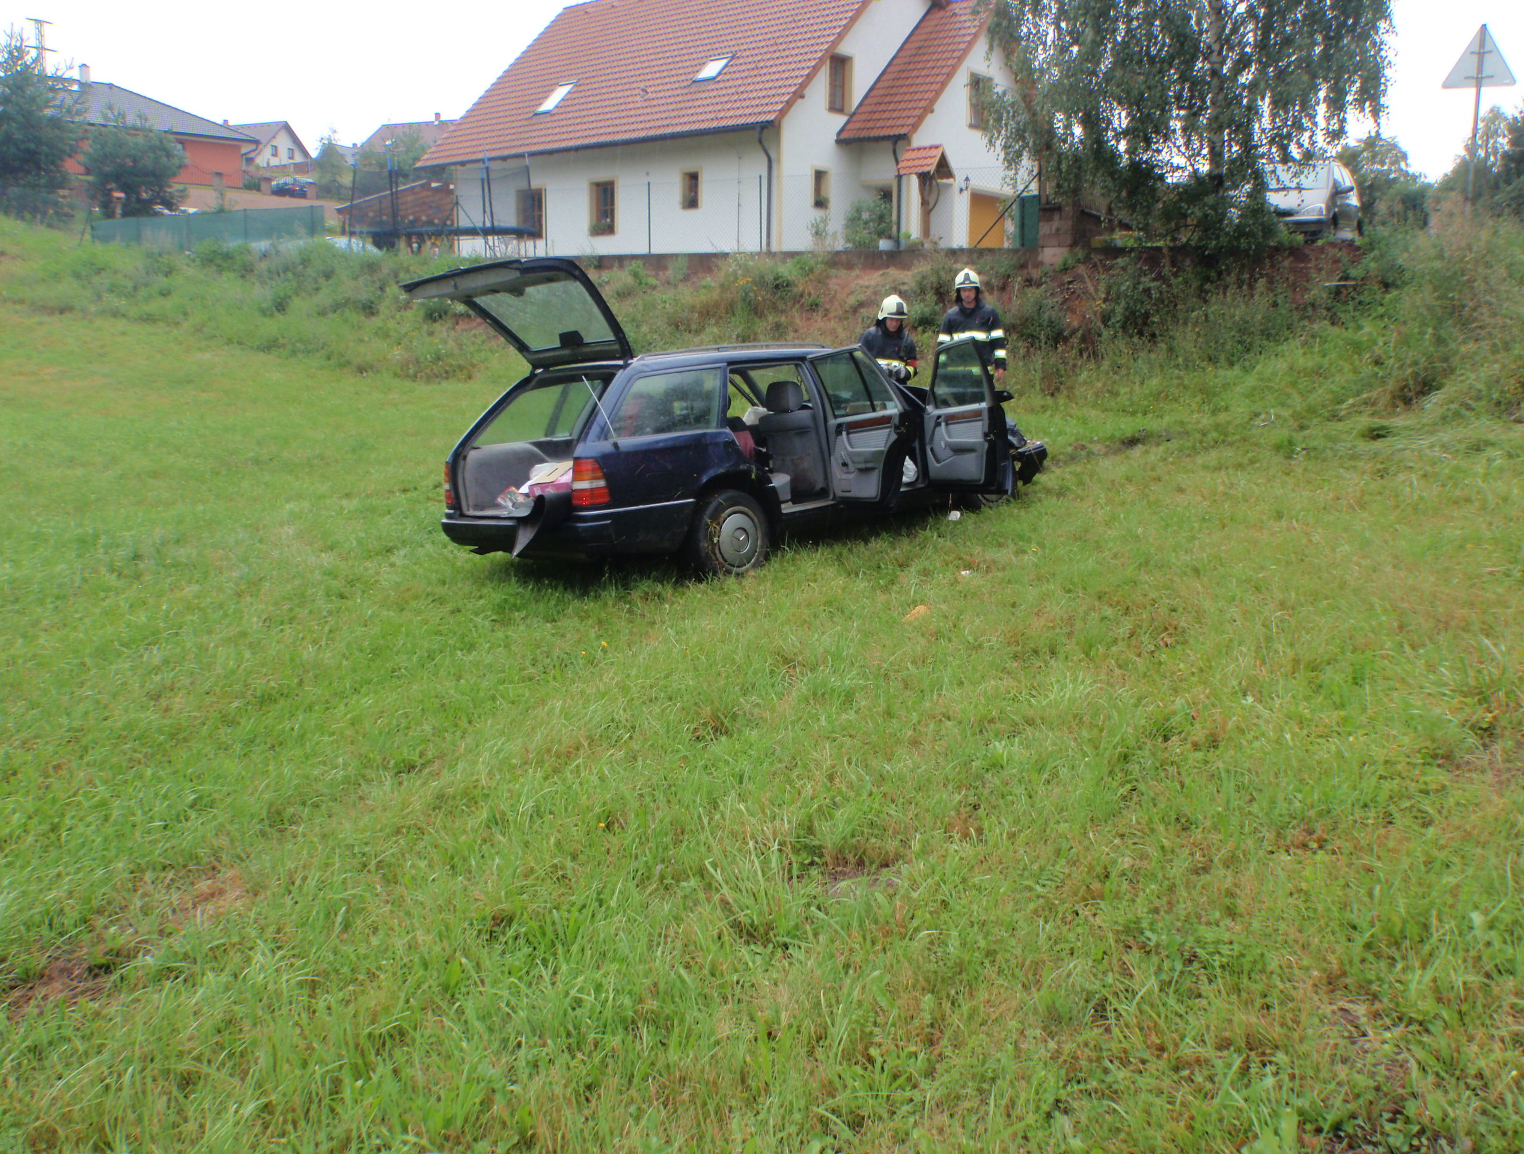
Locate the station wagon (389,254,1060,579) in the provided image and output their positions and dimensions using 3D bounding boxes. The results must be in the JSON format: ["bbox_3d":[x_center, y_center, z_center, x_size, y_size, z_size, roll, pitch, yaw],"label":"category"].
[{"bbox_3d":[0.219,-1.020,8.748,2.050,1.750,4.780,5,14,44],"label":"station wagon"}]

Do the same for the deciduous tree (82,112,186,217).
[{"bbox_3d":[-25.232,-16.346,50.000,4.200,4.700,4.100,0,11,0],"label":"deciduous tree"}]

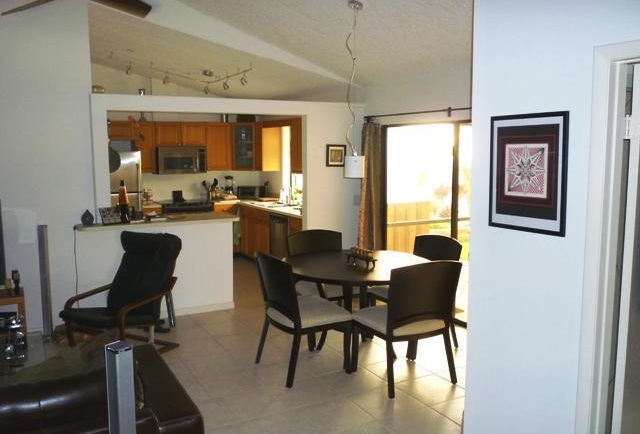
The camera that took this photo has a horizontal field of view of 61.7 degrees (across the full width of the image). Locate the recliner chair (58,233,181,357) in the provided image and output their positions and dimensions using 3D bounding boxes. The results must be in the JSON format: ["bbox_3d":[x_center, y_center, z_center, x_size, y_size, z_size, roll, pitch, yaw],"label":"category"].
[{"bbox_3d":[-1.630,0.663,4.386,0.699,0.982,0.820,3,7,27],"label":"recliner chair"}]

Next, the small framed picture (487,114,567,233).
[{"bbox_3d":[0.916,-0.194,2.404,0.025,0.522,0.417,-4,8,-28],"label":"small framed picture"}]

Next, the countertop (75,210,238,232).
[{"bbox_3d":[-1.683,0.048,5.572,1.590,0.043,0.567,-4,7,-28],"label":"countertop"}]

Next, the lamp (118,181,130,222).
[{"bbox_3d":[-1.933,-0.157,5.313,0.113,0.435,0.113,-4,7,-28],"label":"lamp"}]

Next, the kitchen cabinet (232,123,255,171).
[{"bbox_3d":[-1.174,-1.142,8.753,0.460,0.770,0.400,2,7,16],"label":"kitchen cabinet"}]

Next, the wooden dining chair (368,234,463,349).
[{"bbox_3d":[0.792,0.640,4.624,0.607,0.921,0.567,-5,7,-31],"label":"wooden dining chair"}]

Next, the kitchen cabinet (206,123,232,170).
[{"bbox_3d":[-1.682,-1.140,8.780,0.420,0.770,0.330,-4,7,-28],"label":"kitchen cabinet"}]

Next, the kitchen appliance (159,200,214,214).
[{"bbox_3d":[-2.135,0.237,8.480,0.770,0.930,0.660,-4,7,-28],"label":"kitchen appliance"}]

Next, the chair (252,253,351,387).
[{"bbox_3d":[-0.138,0.710,4.091,0.607,0.921,0.567,-5,7,-31],"label":"chair"}]

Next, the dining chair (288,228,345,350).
[{"bbox_3d":[0.084,0.619,4.879,0.567,0.921,0.607,-4,7,-28],"label":"dining chair"}]

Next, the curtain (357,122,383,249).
[{"bbox_3d":[0.590,-0.095,6.164,0.130,2.040,0.430,-4,8,-28],"label":"curtain"}]

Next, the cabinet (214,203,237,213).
[{"bbox_3d":[-1.609,0.224,8.770,0.420,0.880,0.600,-4,7,-28],"label":"cabinet"}]

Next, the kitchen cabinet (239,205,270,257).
[{"bbox_3d":[-0.707,0.267,8.224,0.590,0.870,1.080,-4,8,-28],"label":"kitchen cabinet"}]

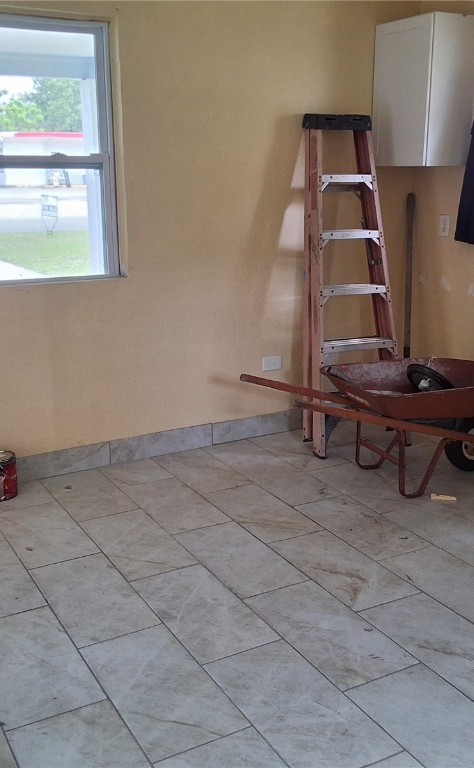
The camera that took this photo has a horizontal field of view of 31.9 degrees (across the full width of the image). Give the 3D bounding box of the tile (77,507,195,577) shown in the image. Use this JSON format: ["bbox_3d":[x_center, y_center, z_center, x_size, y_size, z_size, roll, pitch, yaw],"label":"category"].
[{"bbox_3d":[-0.420,0.661,3.441,0.301,0.010,0.607,-8,17,-28],"label":"tile"}]

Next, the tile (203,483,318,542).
[{"bbox_3d":[0.105,0.579,3.732,0.303,0.010,0.605,-8,17,-28],"label":"tile"}]

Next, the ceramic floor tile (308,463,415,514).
[{"bbox_3d":[0.628,0.503,4.030,0.301,0.010,0.607,-8,17,-28],"label":"ceramic floor tile"}]

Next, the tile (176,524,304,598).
[{"bbox_3d":[0.003,0.694,3.311,0.301,0.010,0.607,-8,17,-28],"label":"tile"}]

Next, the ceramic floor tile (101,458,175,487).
[{"bbox_3d":[-0.501,0.453,4.184,0.301,0.010,0.305,-8,17,-28],"label":"ceramic floor tile"}]

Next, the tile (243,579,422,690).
[{"bbox_3d":[0.298,0.831,2.785,0.303,0.010,0.605,-8,17,-28],"label":"tile"}]

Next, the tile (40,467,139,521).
[{"bbox_3d":[-0.712,0.528,3.950,0.301,0.010,0.600,-8,17,-28],"label":"tile"}]

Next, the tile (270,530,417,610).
[{"bbox_3d":[0.405,0.722,3.235,0.305,0.010,0.611,-8,17,-28],"label":"tile"}]

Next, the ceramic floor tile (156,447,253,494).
[{"bbox_3d":[-0.188,0.445,4.260,0.301,0.010,0.595,-8,17,-28],"label":"ceramic floor tile"}]

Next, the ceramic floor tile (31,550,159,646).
[{"bbox_3d":[-0.529,0.773,3.015,0.301,0.010,0.607,-8,17,-28],"label":"ceramic floor tile"}]

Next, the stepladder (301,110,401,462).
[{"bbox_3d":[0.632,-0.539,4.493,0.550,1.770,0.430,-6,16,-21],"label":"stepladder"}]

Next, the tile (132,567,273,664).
[{"bbox_3d":[-0.128,0.803,2.938,0.305,0.010,0.611,-8,17,-28],"label":"tile"}]

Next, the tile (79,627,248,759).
[{"bbox_3d":[-0.234,0.909,2.493,0.303,0.010,0.605,-8,17,-28],"label":"tile"}]

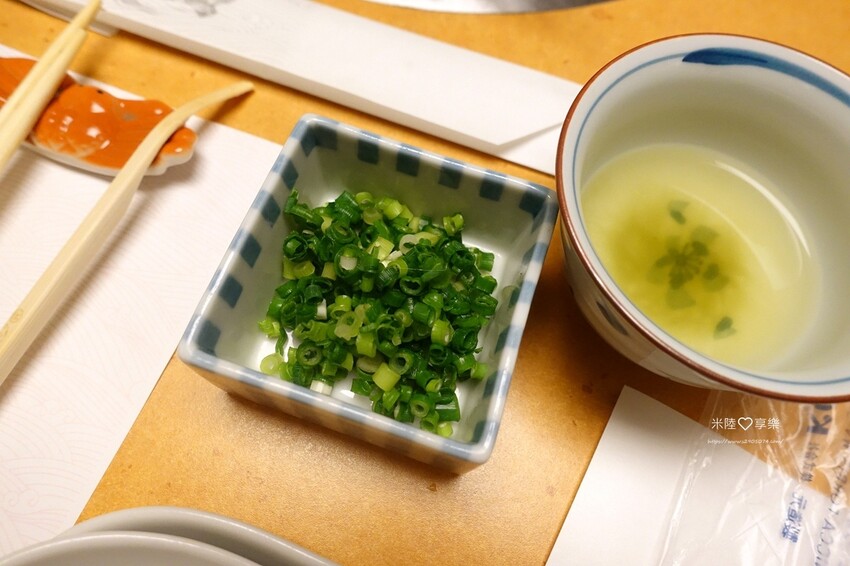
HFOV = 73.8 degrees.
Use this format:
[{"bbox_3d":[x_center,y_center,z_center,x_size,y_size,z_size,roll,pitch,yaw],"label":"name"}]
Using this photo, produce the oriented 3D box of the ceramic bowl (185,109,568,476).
[{"bbox_3d":[-0.012,0.004,0.165,0.078,0.041,0.078,18,67,3],"label":"ceramic bowl"}]

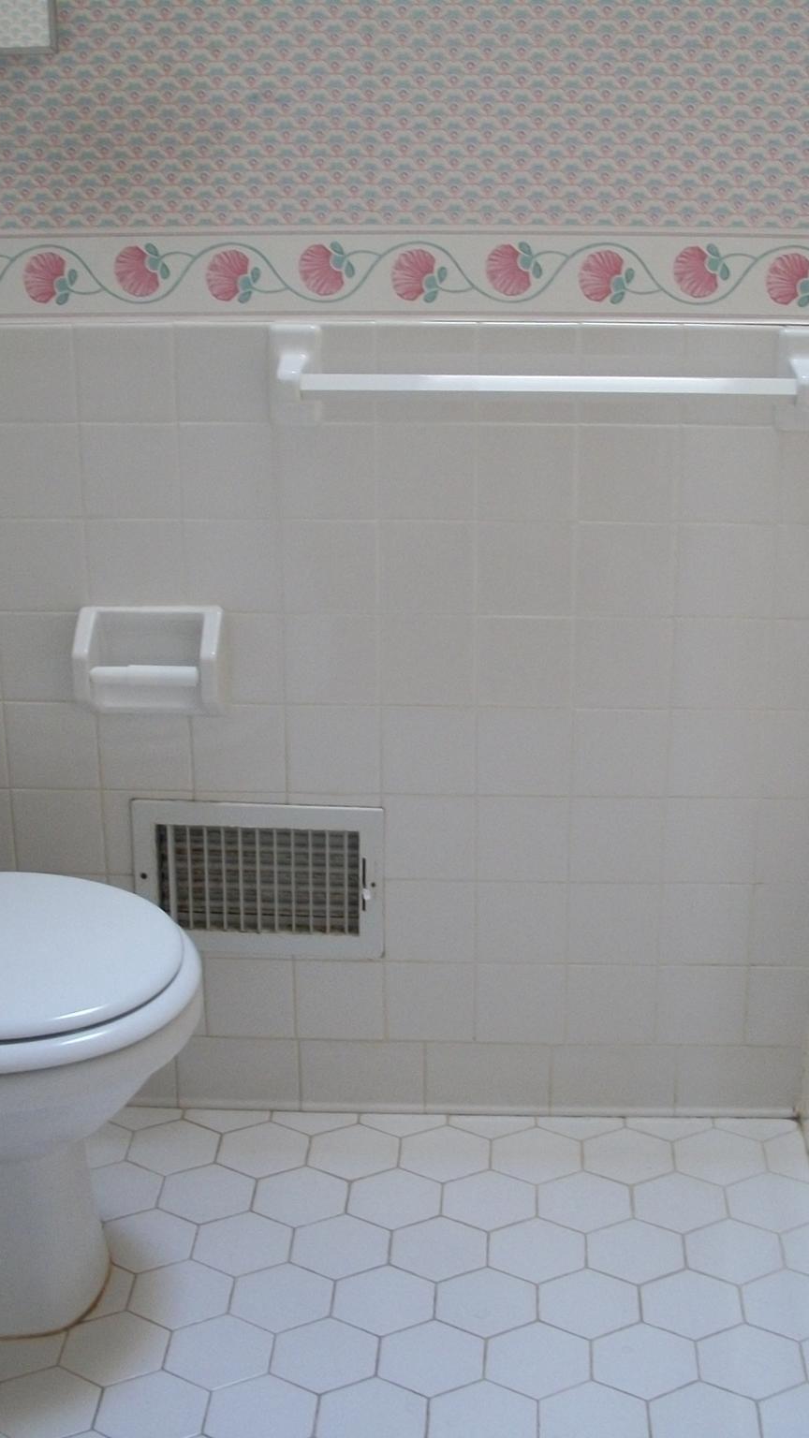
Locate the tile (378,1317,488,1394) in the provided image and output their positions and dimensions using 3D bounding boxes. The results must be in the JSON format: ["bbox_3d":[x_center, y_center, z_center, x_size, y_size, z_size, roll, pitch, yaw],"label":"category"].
[{"bbox_3d":[0.028,0.650,1.963,0.105,0.009,0.121,1,20,4],"label":"tile"}]

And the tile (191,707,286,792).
[{"bbox_3d":[-0.191,0.034,2.256,0.108,0.108,0.009,1,20,3],"label":"tile"}]

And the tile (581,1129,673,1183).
[{"bbox_3d":[0.265,0.525,2.308,0.108,0.009,0.125,0,21,3],"label":"tile"}]

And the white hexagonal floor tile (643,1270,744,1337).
[{"bbox_3d":[0.307,0.631,2.083,0.109,0.009,0.126,1,20,3],"label":"white hexagonal floor tile"}]

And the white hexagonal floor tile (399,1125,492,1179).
[{"bbox_3d":[0.047,0.521,2.309,0.106,0.009,0.122,1,20,3],"label":"white hexagonal floor tile"}]

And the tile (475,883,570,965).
[{"bbox_3d":[0.140,0.242,2.305,0.108,0.108,0.009,1,20,3],"label":"tile"}]

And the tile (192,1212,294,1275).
[{"bbox_3d":[-0.184,0.597,2.198,0.109,0.009,0.126,1,20,3],"label":"tile"}]

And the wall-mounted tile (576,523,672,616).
[{"bbox_3d":[0.244,-0.166,2.149,0.108,0.108,0.010,1,20,4],"label":"wall-mounted tile"}]

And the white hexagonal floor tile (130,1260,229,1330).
[{"bbox_3d":[-0.236,0.618,2.072,0.108,0.009,0.125,1,20,3],"label":"white hexagonal floor tile"}]

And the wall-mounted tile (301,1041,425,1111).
[{"bbox_3d":[-0.051,0.439,2.389,0.154,0.097,0.010,1,20,3],"label":"wall-mounted tile"}]

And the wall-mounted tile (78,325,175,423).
[{"bbox_3d":[-0.302,-0.376,2.105,0.108,0.108,0.009,1,20,3],"label":"wall-mounted tile"}]

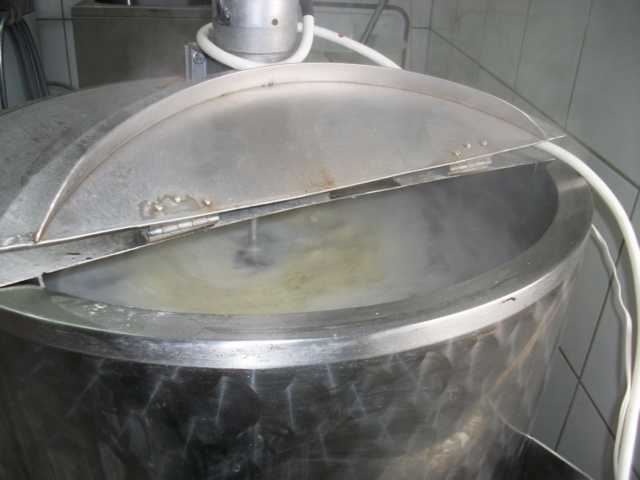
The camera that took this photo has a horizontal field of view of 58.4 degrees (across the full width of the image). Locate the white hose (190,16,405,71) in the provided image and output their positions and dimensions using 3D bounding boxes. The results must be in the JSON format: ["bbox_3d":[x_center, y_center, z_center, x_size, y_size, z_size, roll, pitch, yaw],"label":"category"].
[{"bbox_3d":[-0.023,-0.234,0.681,0.248,0.072,0.144,3,27,0],"label":"white hose"}]

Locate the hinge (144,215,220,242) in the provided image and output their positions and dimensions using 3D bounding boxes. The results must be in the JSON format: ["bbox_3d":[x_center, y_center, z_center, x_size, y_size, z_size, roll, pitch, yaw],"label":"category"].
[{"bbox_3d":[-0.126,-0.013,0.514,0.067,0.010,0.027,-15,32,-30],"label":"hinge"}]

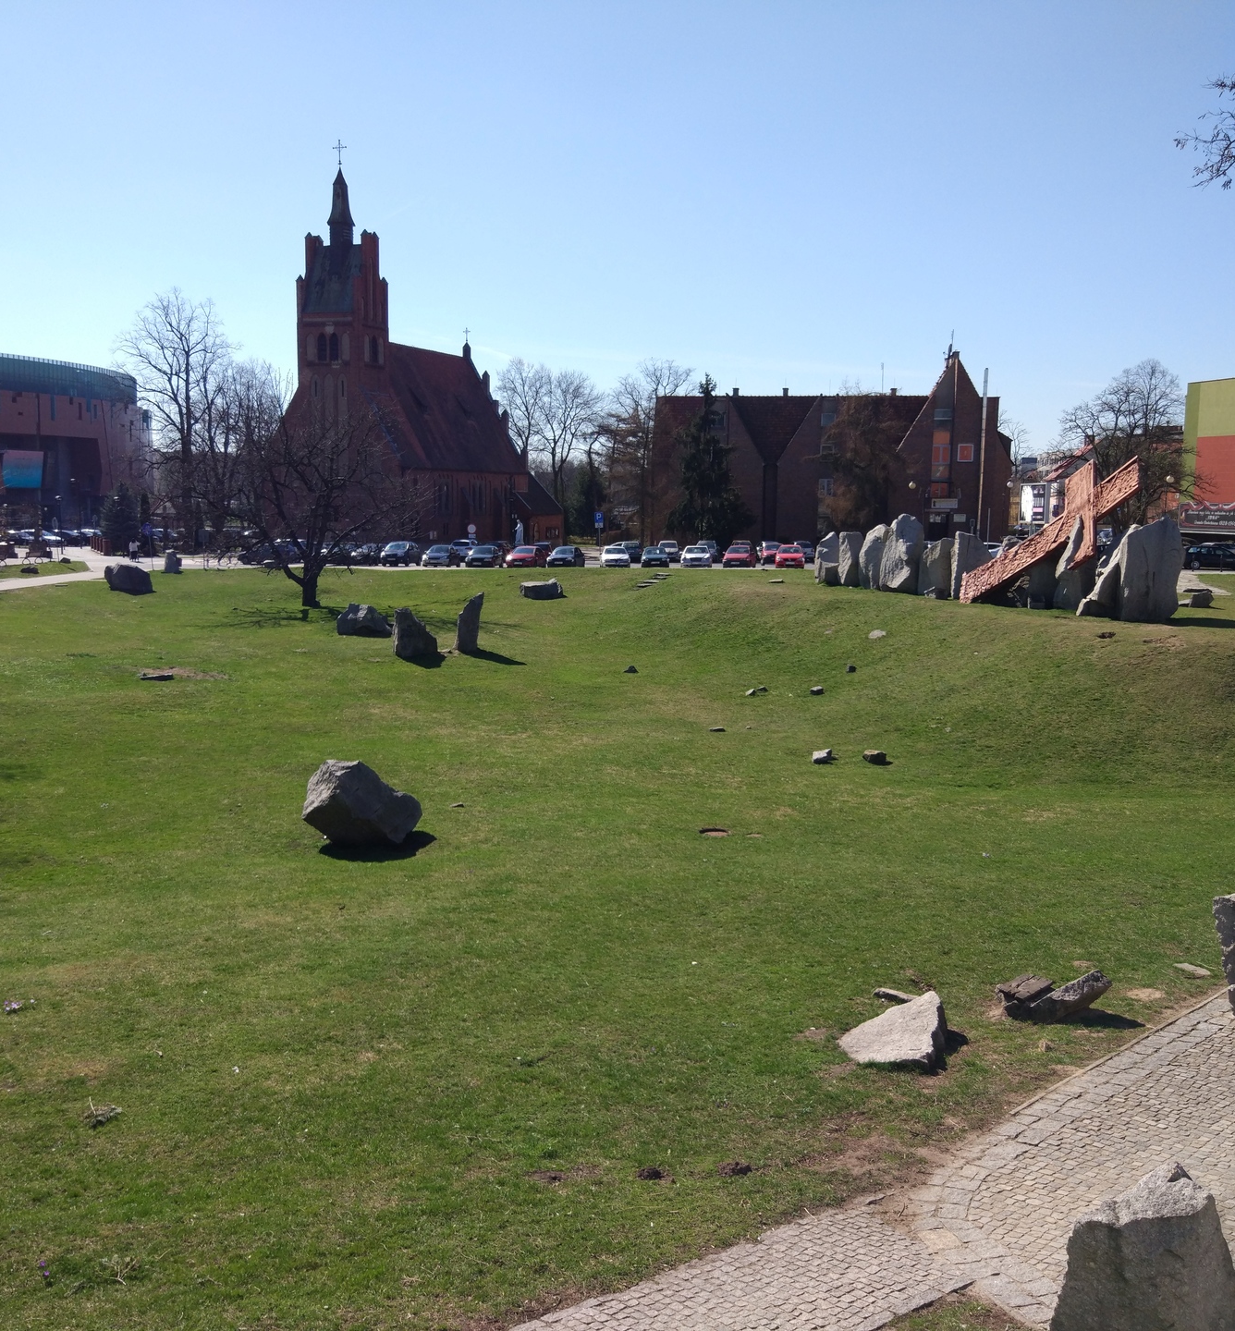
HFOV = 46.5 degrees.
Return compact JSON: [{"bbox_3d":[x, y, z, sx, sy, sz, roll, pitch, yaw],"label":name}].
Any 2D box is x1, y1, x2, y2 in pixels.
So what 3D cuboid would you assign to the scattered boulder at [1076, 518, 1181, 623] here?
[{"bbox_3d":[19.931,-3.769,55.774,3.980,4.030,2.300,3,9,19],"label":"scattered boulder"}]

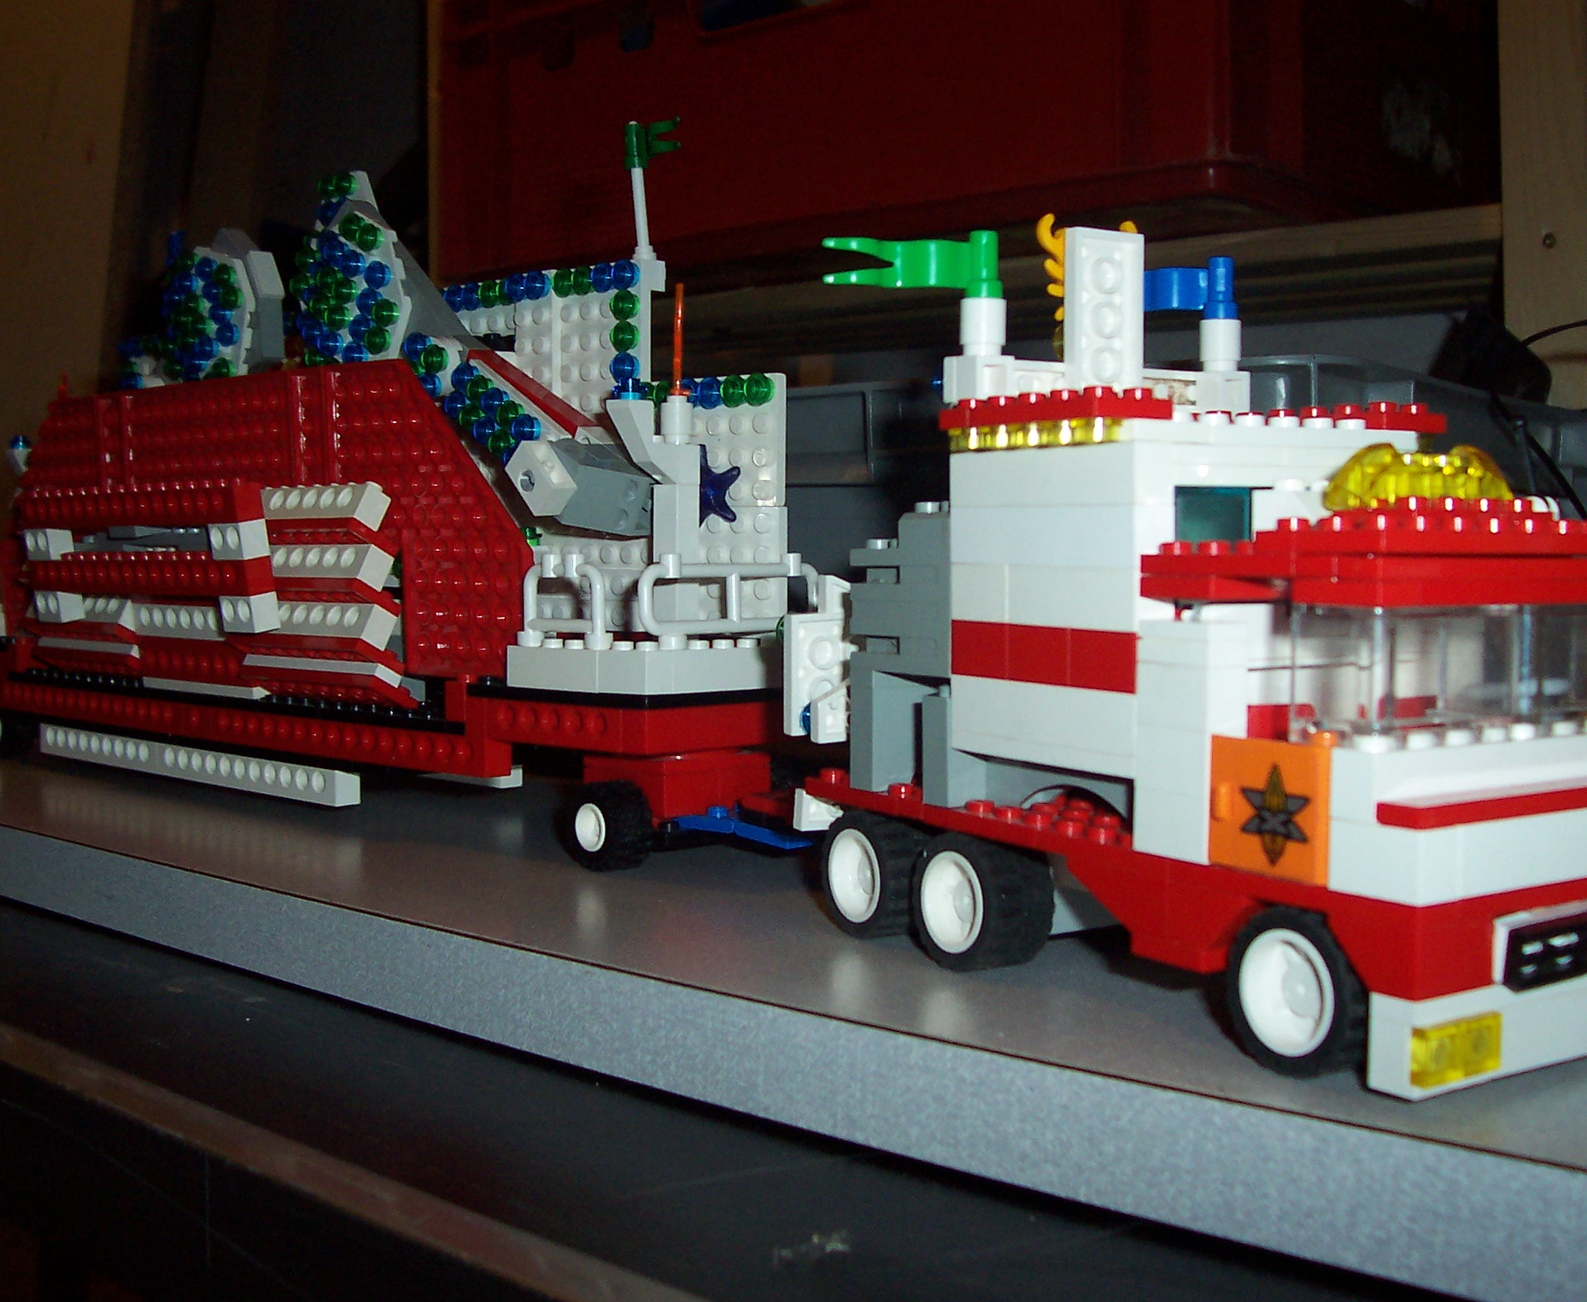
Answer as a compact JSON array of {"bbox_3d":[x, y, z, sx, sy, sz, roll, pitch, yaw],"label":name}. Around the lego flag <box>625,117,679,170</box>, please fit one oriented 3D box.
[{"bbox_3d":[-0.035,-0.129,0.467,0.007,0.012,0.032,-10,11,-27],"label":"lego flag"}]

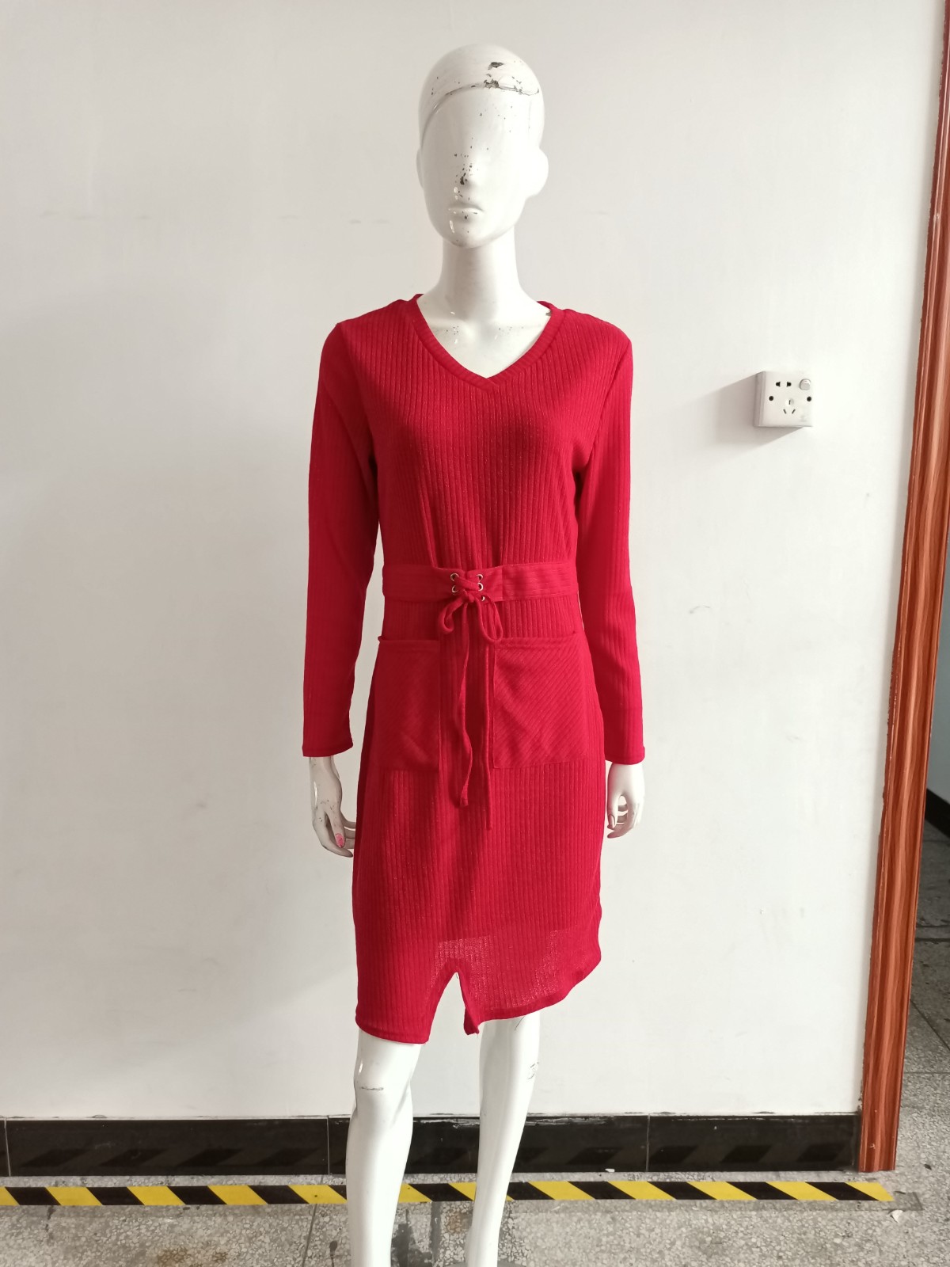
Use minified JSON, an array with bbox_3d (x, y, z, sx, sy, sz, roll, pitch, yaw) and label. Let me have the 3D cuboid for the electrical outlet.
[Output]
[{"bbox_3d":[0.498,-0.374,1.469,0.086,0.086,0.039,0,10,0],"label":"electrical outlet"}]

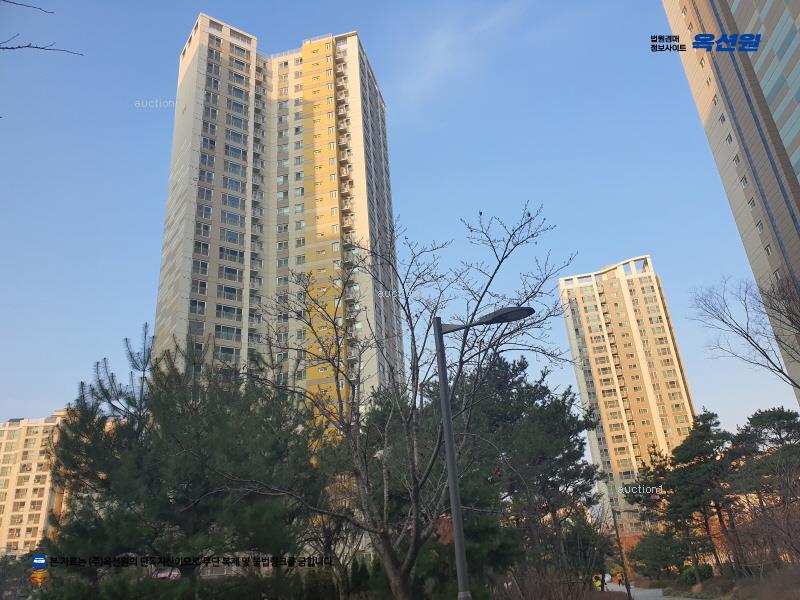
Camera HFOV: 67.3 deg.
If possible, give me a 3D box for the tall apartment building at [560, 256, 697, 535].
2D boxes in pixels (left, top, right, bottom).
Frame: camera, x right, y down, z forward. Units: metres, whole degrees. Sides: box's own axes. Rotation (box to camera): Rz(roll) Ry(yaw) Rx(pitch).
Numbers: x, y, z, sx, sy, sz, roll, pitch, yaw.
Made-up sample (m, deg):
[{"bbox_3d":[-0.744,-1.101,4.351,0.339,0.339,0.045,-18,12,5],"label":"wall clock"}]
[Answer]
[{"bbox_3d":[61.385,26.538,154.290,24.373,70.700,17.170,-15,-25,24],"label":"tall apartment building"}]

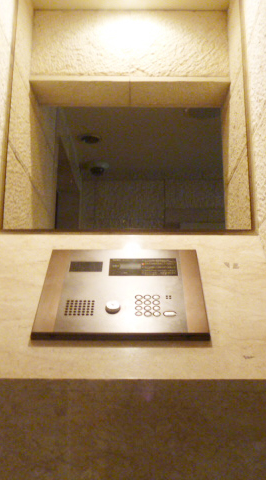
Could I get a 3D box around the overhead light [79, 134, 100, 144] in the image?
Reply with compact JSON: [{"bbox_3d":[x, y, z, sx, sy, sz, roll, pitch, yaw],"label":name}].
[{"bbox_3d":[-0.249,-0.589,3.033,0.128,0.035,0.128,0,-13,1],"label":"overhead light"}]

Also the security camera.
[{"bbox_3d":[-0.231,-0.459,3.451,0.140,0.100,0.140,0,-13,1],"label":"security camera"}]

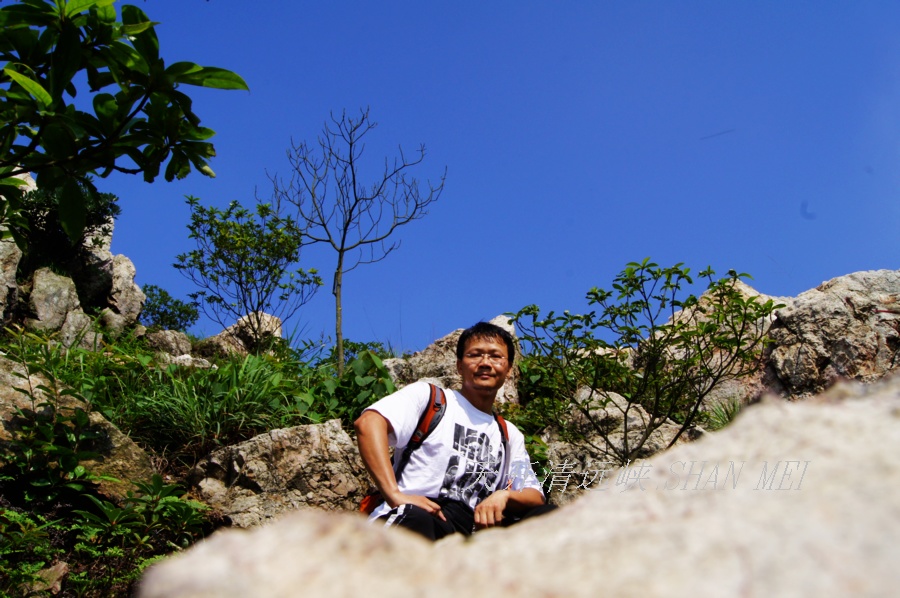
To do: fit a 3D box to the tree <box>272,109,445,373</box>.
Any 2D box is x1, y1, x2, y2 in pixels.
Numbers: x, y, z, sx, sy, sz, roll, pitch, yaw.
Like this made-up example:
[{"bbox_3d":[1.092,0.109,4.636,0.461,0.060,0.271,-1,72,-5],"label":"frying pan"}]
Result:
[{"bbox_3d":[-0.655,-0.397,5.900,1.231,1.933,1.150,0,-11,0],"label":"tree"}]

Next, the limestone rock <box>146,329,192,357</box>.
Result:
[{"bbox_3d":[-2.553,0.405,7.500,0.419,0.265,0.350,0,-11,0],"label":"limestone rock"}]

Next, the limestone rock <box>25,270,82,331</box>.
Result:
[{"bbox_3d":[-3.859,0.024,8.000,0.544,0.621,0.500,0,-11,0],"label":"limestone rock"}]

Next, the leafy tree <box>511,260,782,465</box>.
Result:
[{"bbox_3d":[0.935,0.319,3.900,1.220,0.980,1.000,0,-10,0],"label":"leafy tree"}]

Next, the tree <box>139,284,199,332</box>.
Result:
[{"bbox_3d":[-3.416,0.127,10.000,0.728,0.589,0.700,0,-11,0],"label":"tree"}]

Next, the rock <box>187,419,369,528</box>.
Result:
[{"bbox_3d":[-0.671,0.707,3.300,0.769,0.443,0.550,0,-11,0],"label":"rock"}]

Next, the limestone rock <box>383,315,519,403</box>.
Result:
[{"bbox_3d":[0.003,0.351,4.700,0.776,0.509,0.600,0,-11,0],"label":"limestone rock"}]

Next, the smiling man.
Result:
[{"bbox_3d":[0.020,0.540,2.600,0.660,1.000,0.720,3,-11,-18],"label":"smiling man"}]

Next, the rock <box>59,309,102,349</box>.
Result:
[{"bbox_3d":[-3.452,0.285,7.700,0.411,0.381,0.380,0,-11,0],"label":"rock"}]

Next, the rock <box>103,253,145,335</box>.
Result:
[{"bbox_3d":[-3.249,-0.035,8.200,0.418,0.791,0.500,0,-11,0],"label":"rock"}]

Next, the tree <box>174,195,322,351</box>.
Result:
[{"bbox_3d":[-1.589,-0.201,6.500,1.167,1.246,1.050,0,-11,0],"label":"tree"}]

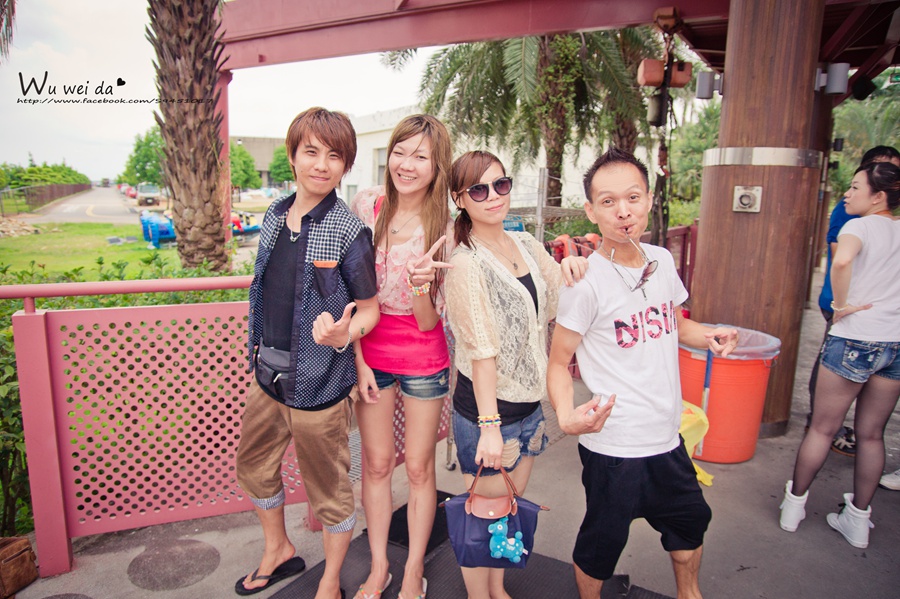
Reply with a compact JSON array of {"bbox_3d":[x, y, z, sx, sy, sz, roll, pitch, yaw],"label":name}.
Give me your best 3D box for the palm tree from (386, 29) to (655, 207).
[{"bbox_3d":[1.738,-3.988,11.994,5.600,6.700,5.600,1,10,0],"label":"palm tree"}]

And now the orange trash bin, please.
[{"bbox_3d":[1.482,0.525,3.582,0.660,0.640,0.660,1,10,0],"label":"orange trash bin"}]

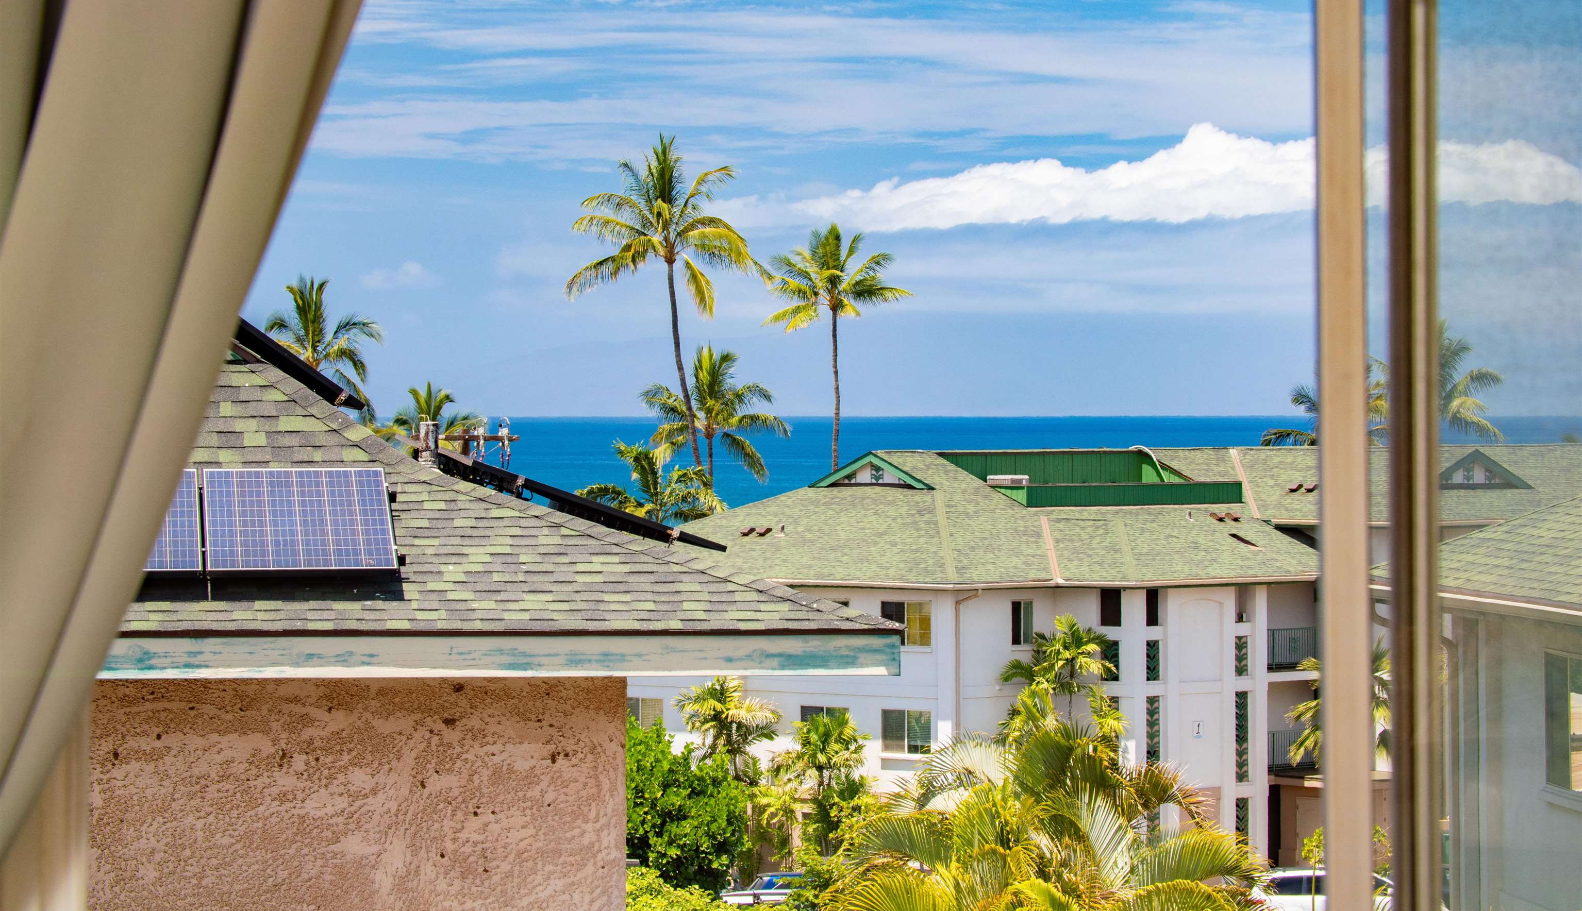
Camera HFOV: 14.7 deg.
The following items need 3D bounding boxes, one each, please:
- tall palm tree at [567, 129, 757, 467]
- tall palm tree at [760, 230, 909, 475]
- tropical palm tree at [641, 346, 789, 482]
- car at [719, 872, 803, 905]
[{"bbox_3d":[-4.280,0.466,207.000,6.500,22.560,6.500,0,0,0],"label":"tall palm tree"},{"bbox_3d":[1.635,1.618,222.000,5.600,20.080,5.600,0,0,0],"label":"tall palm tree"},{"bbox_3d":[-2.667,3.919,215.000,5.400,15.560,5.400,0,0,0],"label":"tropical palm tree"},{"bbox_3d":[0.075,10.828,149.000,4.600,1.540,1.830,0,0,-26],"label":"car"}]

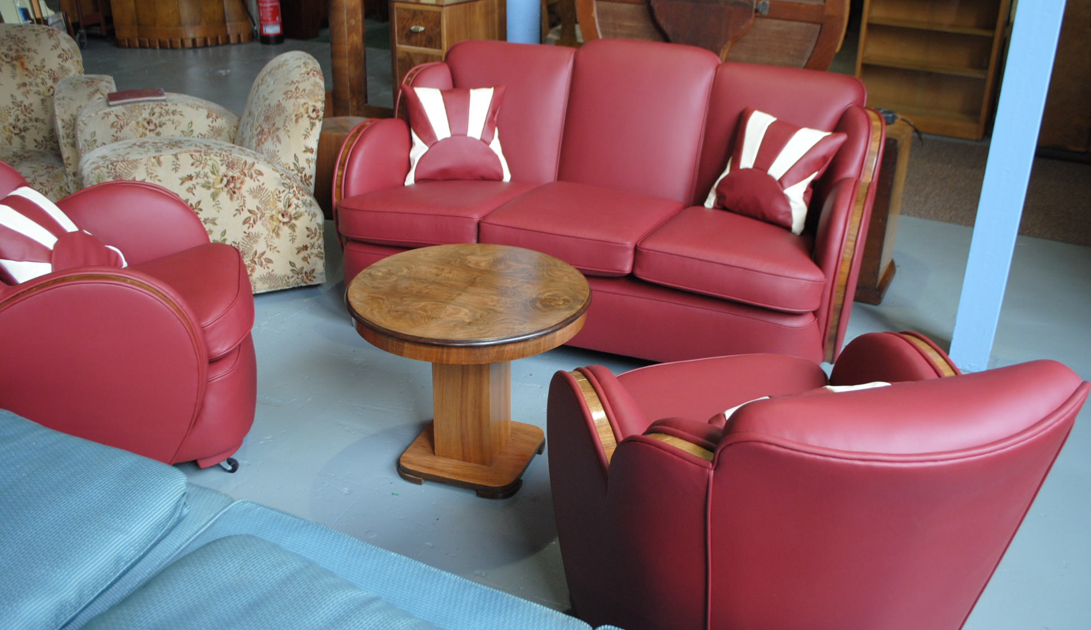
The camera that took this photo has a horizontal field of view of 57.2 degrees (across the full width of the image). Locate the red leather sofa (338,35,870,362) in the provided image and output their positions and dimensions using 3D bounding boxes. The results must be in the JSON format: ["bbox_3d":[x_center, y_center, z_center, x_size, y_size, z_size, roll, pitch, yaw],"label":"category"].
[{"bbox_3d":[0.150,-0.442,3.444,1.863,0.877,0.884,10,26,19],"label":"red leather sofa"}]

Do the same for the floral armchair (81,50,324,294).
[{"bbox_3d":[-1.257,-0.565,3.725,0.870,0.812,0.826,-10,27,-23],"label":"floral armchair"}]

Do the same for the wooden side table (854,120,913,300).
[{"bbox_3d":[1.128,-0.408,3.770,0.406,0.587,0.348,13,27,24],"label":"wooden side table"}]

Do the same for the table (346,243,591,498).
[{"bbox_3d":[-0.186,0.164,2.528,0.597,0.513,0.597,1,24,0],"label":"table"}]

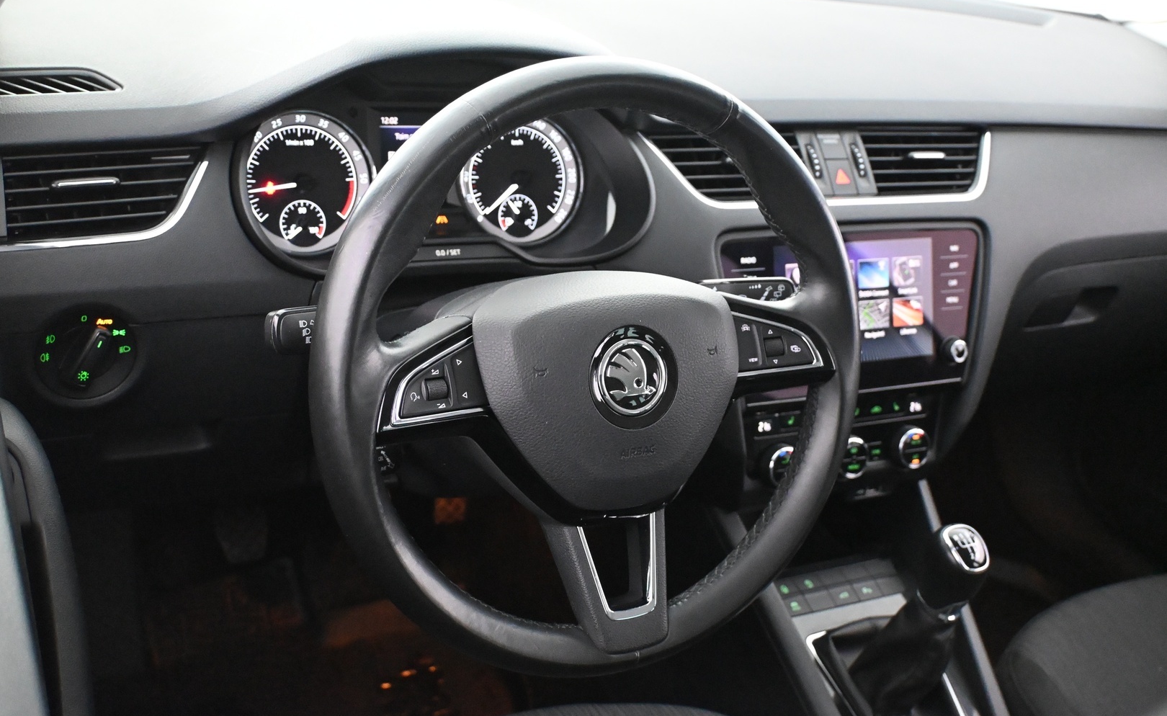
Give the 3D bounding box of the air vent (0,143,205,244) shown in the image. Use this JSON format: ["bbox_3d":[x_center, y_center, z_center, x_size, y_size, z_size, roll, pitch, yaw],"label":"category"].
[{"bbox_3d":[-0.320,-0.110,0.837,0.131,0.057,0.045,-9,19,-31],"label":"air vent"}]

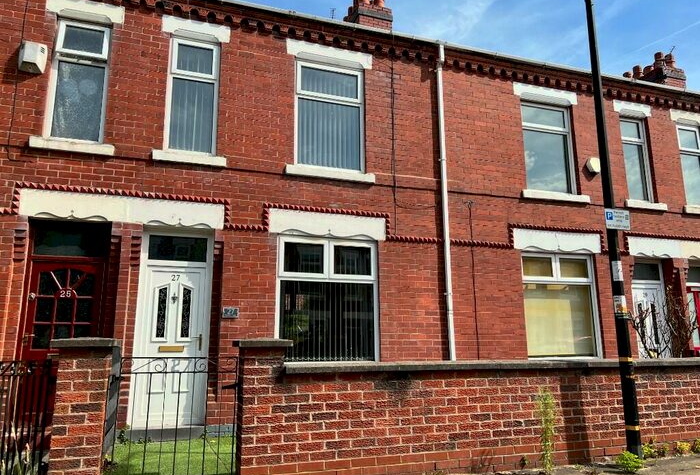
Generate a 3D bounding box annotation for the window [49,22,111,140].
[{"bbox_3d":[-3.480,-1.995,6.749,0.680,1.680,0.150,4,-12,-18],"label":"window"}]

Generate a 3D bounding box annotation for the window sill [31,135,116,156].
[{"bbox_3d":[-3.443,-1.111,6.561,0.931,0.134,0.160,4,-13,-19],"label":"window sill"}]

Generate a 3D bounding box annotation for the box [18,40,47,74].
[{"bbox_3d":[-3.919,-2.238,6.491,0.285,0.375,0.120,4,-12,-18],"label":"box"}]

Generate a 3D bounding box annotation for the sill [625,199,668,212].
[{"bbox_3d":[5.353,-0.566,9.590,0.965,0.134,0.160,4,-13,-19],"label":"sill"}]

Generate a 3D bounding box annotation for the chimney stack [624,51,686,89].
[{"bbox_3d":[8.999,-4.489,15.538,0.860,1.300,1.280,4,-12,-18],"label":"chimney stack"}]

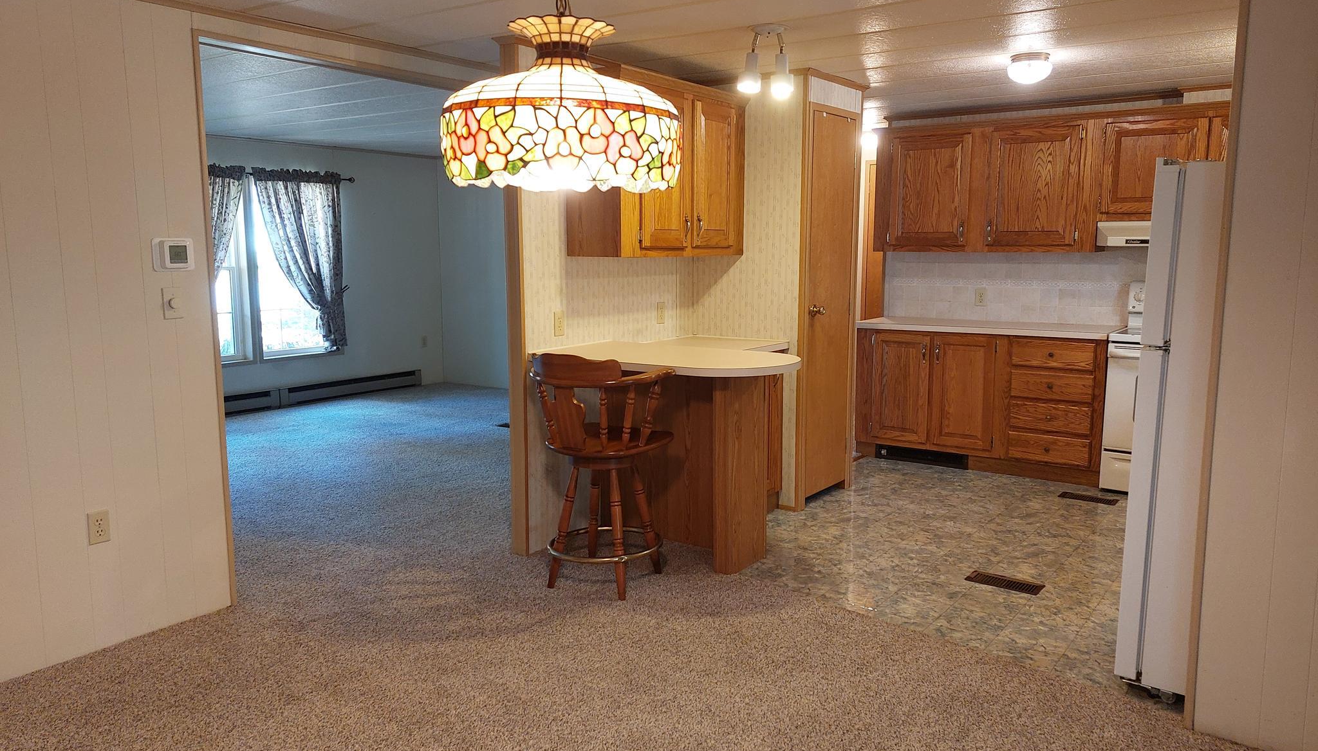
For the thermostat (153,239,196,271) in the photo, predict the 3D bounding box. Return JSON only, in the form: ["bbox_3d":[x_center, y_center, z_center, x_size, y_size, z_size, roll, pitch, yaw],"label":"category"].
[{"bbox_3d":[-1.793,-0.447,3.396,0.030,0.118,0.143,5,10,35],"label":"thermostat"}]

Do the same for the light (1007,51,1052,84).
[{"bbox_3d":[1.743,-1.433,4.312,0.250,0.155,0.250,5,10,35],"label":"light"}]

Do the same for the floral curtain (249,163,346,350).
[{"bbox_3d":[-3.204,-1.013,8.230,0.120,1.660,0.971,5,10,35],"label":"floral curtain"}]

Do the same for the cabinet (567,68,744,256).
[{"bbox_3d":[0.017,-1.038,4.681,0.323,0.851,1.092,5,10,35],"label":"cabinet"}]

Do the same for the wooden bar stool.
[{"bbox_3d":[-0.267,0.388,3.898,0.525,1.010,0.530,4,9,27],"label":"wooden bar stool"}]

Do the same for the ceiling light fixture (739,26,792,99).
[{"bbox_3d":[0.439,-1.280,3.741,0.220,0.290,0.160,0,8,0],"label":"ceiling light fixture"}]

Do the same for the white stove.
[{"bbox_3d":[3.056,0.087,5.306,0.760,1.190,0.680,5,10,35],"label":"white stove"}]

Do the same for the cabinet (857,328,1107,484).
[{"bbox_3d":[2.130,0.151,6.011,1.524,0.879,0.600,5,10,35],"label":"cabinet"}]

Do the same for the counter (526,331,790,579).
[{"bbox_3d":[0.258,0.331,4.659,0.980,0.910,1.260,5,10,35],"label":"counter"}]

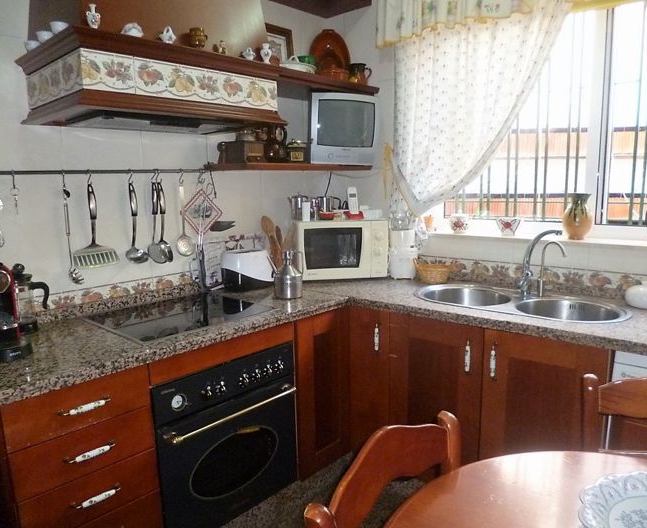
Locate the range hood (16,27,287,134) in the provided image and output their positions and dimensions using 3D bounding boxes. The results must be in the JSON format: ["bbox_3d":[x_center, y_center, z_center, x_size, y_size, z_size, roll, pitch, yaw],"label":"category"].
[{"bbox_3d":[-0.617,-0.639,1.850,0.540,0.214,0.804,7,12,43],"label":"range hood"}]

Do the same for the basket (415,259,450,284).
[{"bbox_3d":[0.534,0.033,2.384,0.192,0.112,0.138,7,13,43],"label":"basket"}]

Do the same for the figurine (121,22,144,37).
[{"bbox_3d":[-0.588,-0.717,1.507,0.037,0.046,0.071,7,12,43],"label":"figurine"}]

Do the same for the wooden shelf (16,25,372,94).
[{"bbox_3d":[-0.409,-0.762,2.053,0.545,0.045,1.410,7,12,43],"label":"wooden shelf"}]

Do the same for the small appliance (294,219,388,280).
[{"bbox_3d":[0.088,-0.089,2.676,0.445,0.305,0.325,-3,9,-7],"label":"small appliance"}]

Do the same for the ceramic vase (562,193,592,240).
[{"bbox_3d":[1.085,-0.204,2.077,0.118,0.200,0.118,7,13,43],"label":"ceramic vase"}]

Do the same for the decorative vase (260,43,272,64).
[{"bbox_3d":[-0.219,-0.807,1.890,0.043,0.084,0.043,-1,9,0],"label":"decorative vase"}]

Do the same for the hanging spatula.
[{"bbox_3d":[-0.884,-0.144,1.893,0.162,0.322,0.045,-11,13,-44],"label":"hanging spatula"}]

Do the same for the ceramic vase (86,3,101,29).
[{"bbox_3d":[-0.669,-0.716,1.420,0.043,0.073,0.032,-8,11,-36],"label":"ceramic vase"}]

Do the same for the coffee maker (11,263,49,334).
[{"bbox_3d":[-1.051,0.122,1.732,0.148,0.236,0.098,-4,10,-17],"label":"coffee maker"}]

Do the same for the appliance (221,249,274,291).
[{"bbox_3d":[-0.387,0.026,2.353,0.275,0.188,0.138,-11,13,-44],"label":"appliance"}]

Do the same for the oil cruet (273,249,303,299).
[{"bbox_3d":[-0.165,0.044,2.167,0.145,0.200,0.122,-2,9,0],"label":"oil cruet"}]

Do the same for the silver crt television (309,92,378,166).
[{"bbox_3d":[0.059,-0.669,2.519,0.338,0.325,0.350,-4,9,-14],"label":"silver crt television"}]

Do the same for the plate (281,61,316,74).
[{"bbox_3d":[-0.112,-0.829,2.112,0.165,0.054,0.165,-1,9,0],"label":"plate"}]

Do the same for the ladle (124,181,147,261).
[{"bbox_3d":[-0.757,-0.162,1.973,0.088,0.325,0.095,-11,13,-44],"label":"ladle"}]

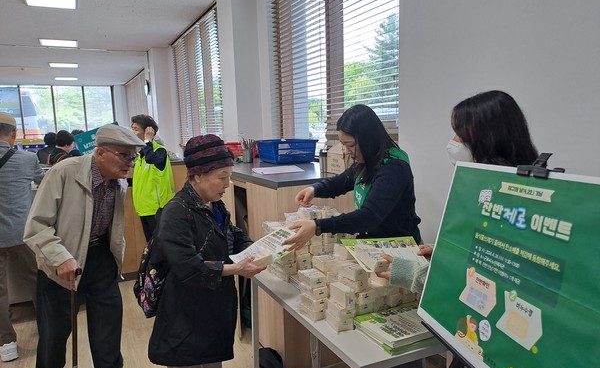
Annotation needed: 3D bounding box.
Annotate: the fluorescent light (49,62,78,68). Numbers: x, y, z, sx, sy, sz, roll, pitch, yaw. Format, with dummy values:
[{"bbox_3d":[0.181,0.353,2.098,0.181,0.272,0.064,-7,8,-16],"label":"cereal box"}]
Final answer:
[{"bbox_3d":[-5.489,-2.775,10.084,0.600,0.060,0.620,-6,8,-27],"label":"fluorescent light"}]

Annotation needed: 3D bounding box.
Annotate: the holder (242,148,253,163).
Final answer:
[{"bbox_3d":[-0.443,-0.235,3.680,0.085,0.120,0.085,-2,7,0],"label":"holder"}]

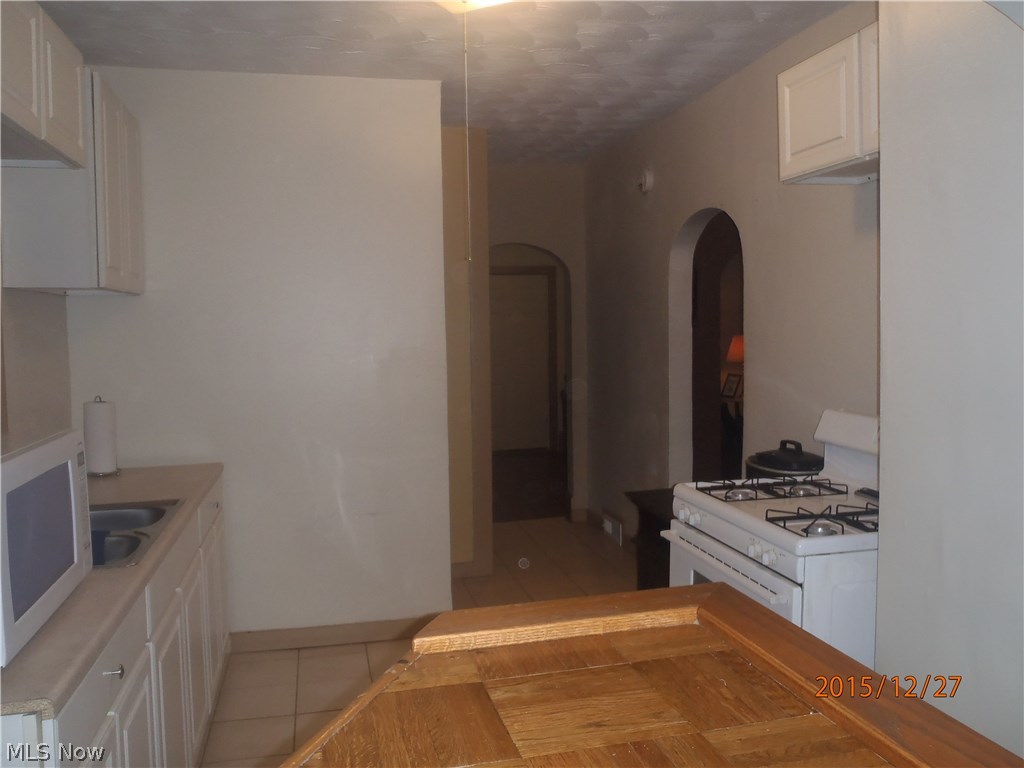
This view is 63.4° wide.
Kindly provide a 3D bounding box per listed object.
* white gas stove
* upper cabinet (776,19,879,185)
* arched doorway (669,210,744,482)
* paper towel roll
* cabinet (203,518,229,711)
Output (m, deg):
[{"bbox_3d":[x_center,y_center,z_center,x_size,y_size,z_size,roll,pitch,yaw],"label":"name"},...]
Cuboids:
[{"bbox_3d":[0.989,0.727,2.787,0.710,1.183,0.780,-2,4,-13],"label":"white gas stove"},{"bbox_3d":[1.194,-0.880,2.534,0.320,0.383,0.870,-2,4,-13],"label":"upper cabinet"},{"bbox_3d":[1.064,0.154,4.327,0.155,2.090,0.850,-2,4,-13],"label":"arched doorway"},{"bbox_3d":[-1.804,0.225,3.633,0.133,0.332,0.133,-2,4,-13],"label":"paper towel roll"},{"bbox_3d":[-1.527,0.928,3.427,0.600,0.710,0.700,-2,4,-13],"label":"cabinet"}]

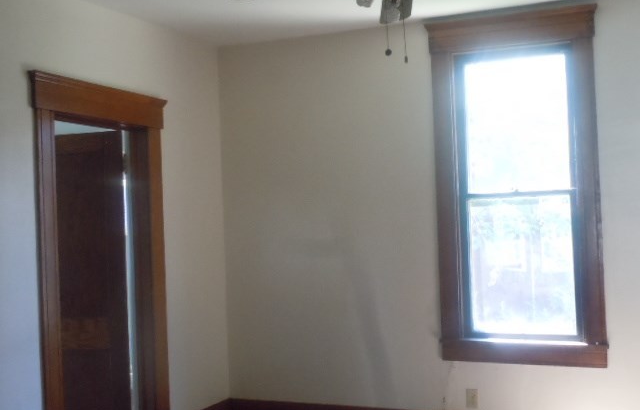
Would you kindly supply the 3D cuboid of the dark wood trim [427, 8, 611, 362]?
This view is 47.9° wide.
[{"bbox_3d":[1.148,-0.088,4.254,0.980,2.050,0.120,-2,-1,21],"label":"dark wood trim"}]

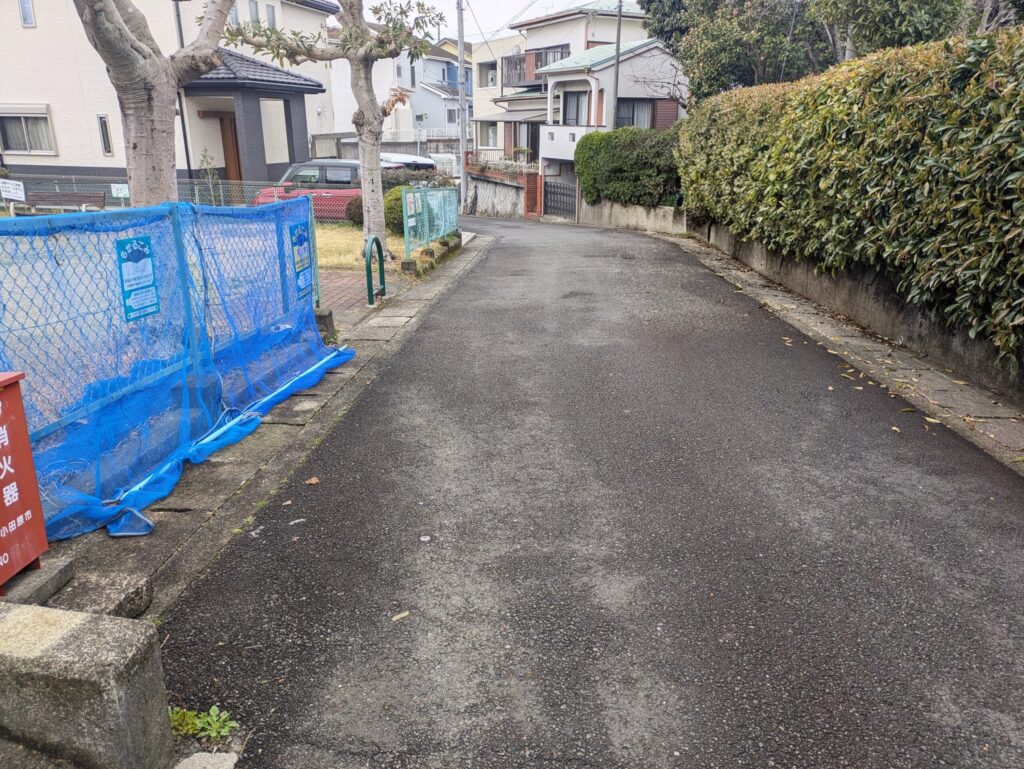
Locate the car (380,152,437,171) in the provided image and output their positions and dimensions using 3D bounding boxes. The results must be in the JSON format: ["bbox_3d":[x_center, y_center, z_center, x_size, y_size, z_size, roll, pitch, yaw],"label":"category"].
[{"bbox_3d":[-3.771,-6.616,23.828,1.690,1.600,4.100,-11,22,-30],"label":"car"}]

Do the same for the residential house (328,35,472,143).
[{"bbox_3d":[-6.763,-19.757,50.325,7.600,7.200,8.400,6,19,17],"label":"residential house"}]

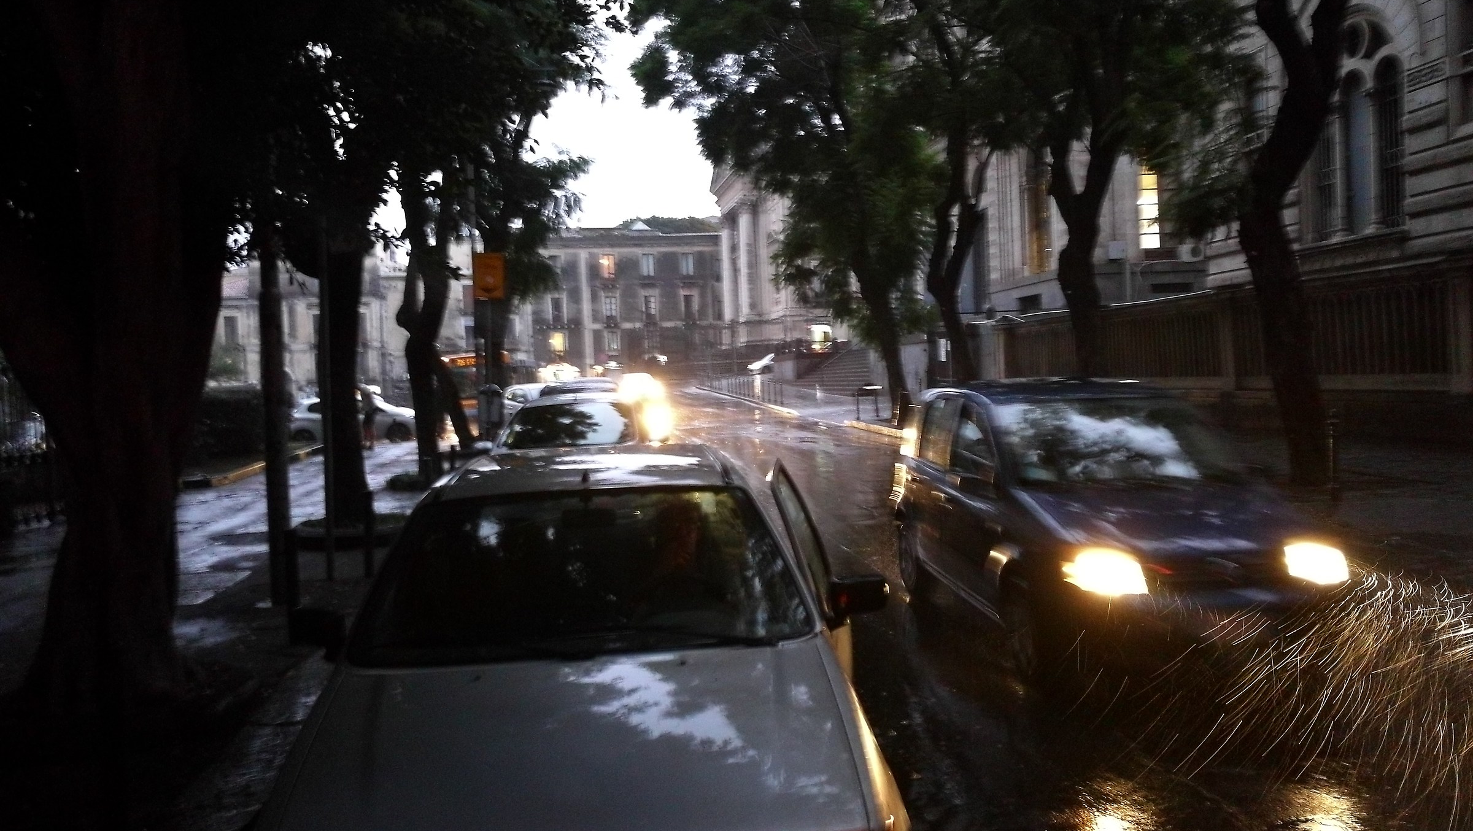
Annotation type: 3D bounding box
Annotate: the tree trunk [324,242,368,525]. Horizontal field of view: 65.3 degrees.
[{"bbox_3d":[-3.708,-0.277,10.950,0.400,2.720,0.400,-2,2,-6],"label":"tree trunk"}]

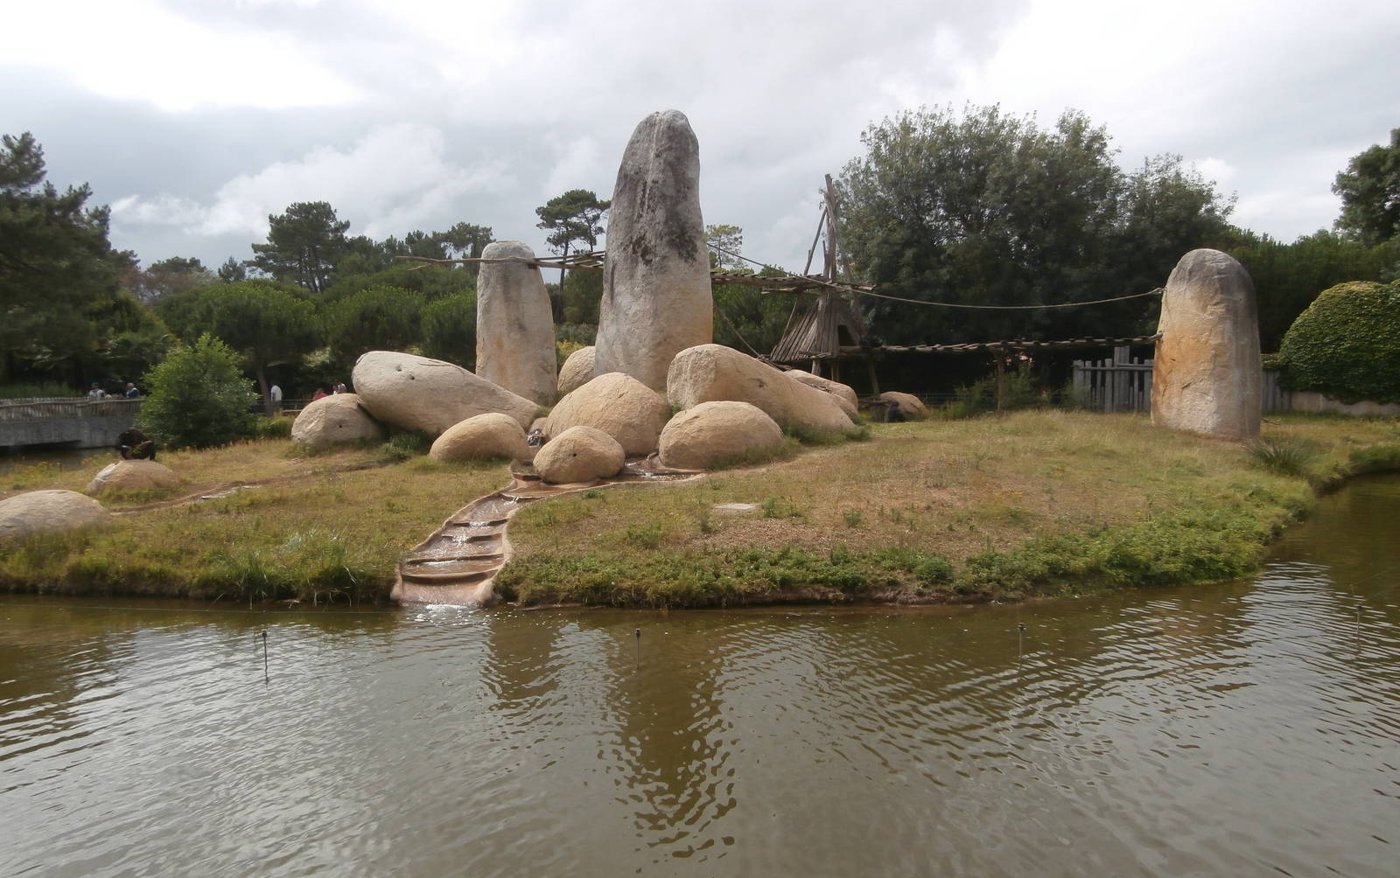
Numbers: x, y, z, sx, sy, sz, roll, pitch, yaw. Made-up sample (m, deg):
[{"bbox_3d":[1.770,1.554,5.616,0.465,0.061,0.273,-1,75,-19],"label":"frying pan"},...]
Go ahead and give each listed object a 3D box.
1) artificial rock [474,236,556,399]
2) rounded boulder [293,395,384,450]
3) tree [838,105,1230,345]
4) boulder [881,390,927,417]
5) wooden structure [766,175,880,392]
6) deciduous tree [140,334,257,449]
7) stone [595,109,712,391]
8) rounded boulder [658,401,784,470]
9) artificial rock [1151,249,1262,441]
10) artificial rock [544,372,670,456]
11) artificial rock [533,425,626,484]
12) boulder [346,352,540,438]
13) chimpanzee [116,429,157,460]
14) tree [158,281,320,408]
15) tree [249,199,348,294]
[{"bbox_3d":[-5.111,-3.118,27.000,2.200,4.750,2.000,-2,4,-11],"label":"artificial rock"},{"bbox_3d":[-9.796,-0.468,26.315,2.430,1.520,2.300,0,3,0],"label":"rounded boulder"},{"bbox_3d":[14.632,-7.711,43.638,16.730,13.180,14.000,0,3,0],"label":"tree"},{"bbox_3d":[7.145,-1.207,34.000,1.680,0.920,1.350,0,4,12],"label":"boulder"},{"bbox_3d":[4.258,-4.888,33.780,4.000,8.250,3.800,2,4,34],"label":"wooden structure"},{"bbox_3d":[-14.450,-1.372,28.000,3.350,3.300,3.100,-3,4,-27],"label":"deciduous tree"},{"bbox_3d":[-1.428,-5.254,30.254,3.640,9.610,3.200,0,3,0],"label":"stone"},{"bbox_3d":[0.409,-0.075,19.100,2.450,1.350,1.800,-1,4,1],"label":"rounded boulder"},{"bbox_3d":[14.672,-2.754,28.190,2.880,5.350,2.700,0,3,0],"label":"artificial rock"},{"bbox_3d":[-2.078,-0.550,21.700,2.800,1.850,2.200,-1,4,-5],"label":"artificial rock"},{"bbox_3d":[-2.157,0.284,17.400,1.650,1.060,1.400,-1,4,-7],"label":"artificial rock"},{"bbox_3d":[-7.047,-1.232,26.973,5.110,2.330,2.700,0,3,0],"label":"boulder"},{"bbox_3d":[-11.916,0.126,20.539,0.890,0.680,0.700,1,3,20],"label":"chimpanzee"},{"bbox_3d":[-23.271,-4.721,49.000,8.100,6.500,7.300,-3,4,-25],"label":"tree"},{"bbox_3d":[-27.742,-8.830,67.613,6.400,14.930,6.500,0,3,0],"label":"tree"}]

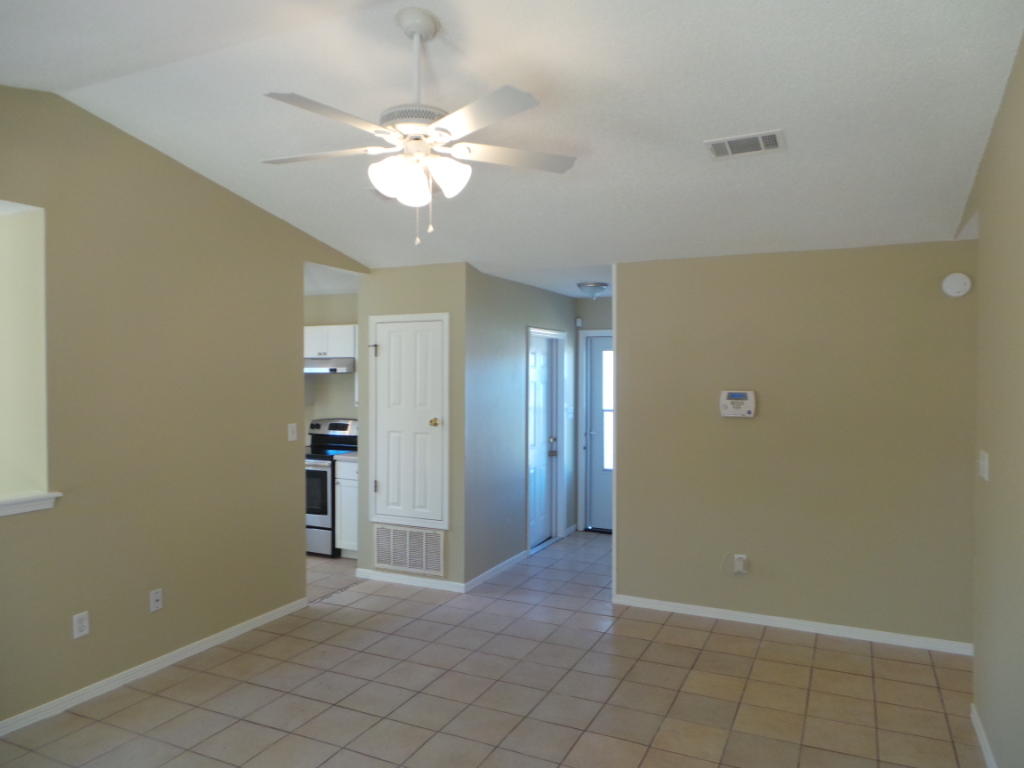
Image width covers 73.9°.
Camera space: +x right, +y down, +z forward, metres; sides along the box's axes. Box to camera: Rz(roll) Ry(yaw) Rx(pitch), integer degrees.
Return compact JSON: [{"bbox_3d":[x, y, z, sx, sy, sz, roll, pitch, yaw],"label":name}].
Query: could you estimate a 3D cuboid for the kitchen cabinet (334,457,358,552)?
[{"bbox_3d":[-1.219,1.118,6.225,0.490,0.840,0.600,0,1,27],"label":"kitchen cabinet"}]

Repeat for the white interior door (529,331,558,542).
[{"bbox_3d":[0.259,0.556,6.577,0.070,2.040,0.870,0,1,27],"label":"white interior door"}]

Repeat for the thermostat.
[{"bbox_3d":[1.494,0.136,4.501,0.207,0.168,0.040,0,1,27],"label":"thermostat"}]

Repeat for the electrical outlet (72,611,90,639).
[{"bbox_3d":[-2.162,1.212,3.418,0.010,0.116,0.075,0,1,27],"label":"electrical outlet"}]

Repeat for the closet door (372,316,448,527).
[{"bbox_3d":[-0.817,0.284,5.341,0.735,1.640,0.045,0,1,27],"label":"closet door"}]

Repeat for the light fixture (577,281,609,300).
[{"bbox_3d":[0.704,-0.814,5.996,0.280,0.145,0.280,0,1,0],"label":"light fixture"}]

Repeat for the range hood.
[{"bbox_3d":[-1.744,-0.171,6.542,0.765,0.145,0.460,0,1,27],"label":"range hood"}]

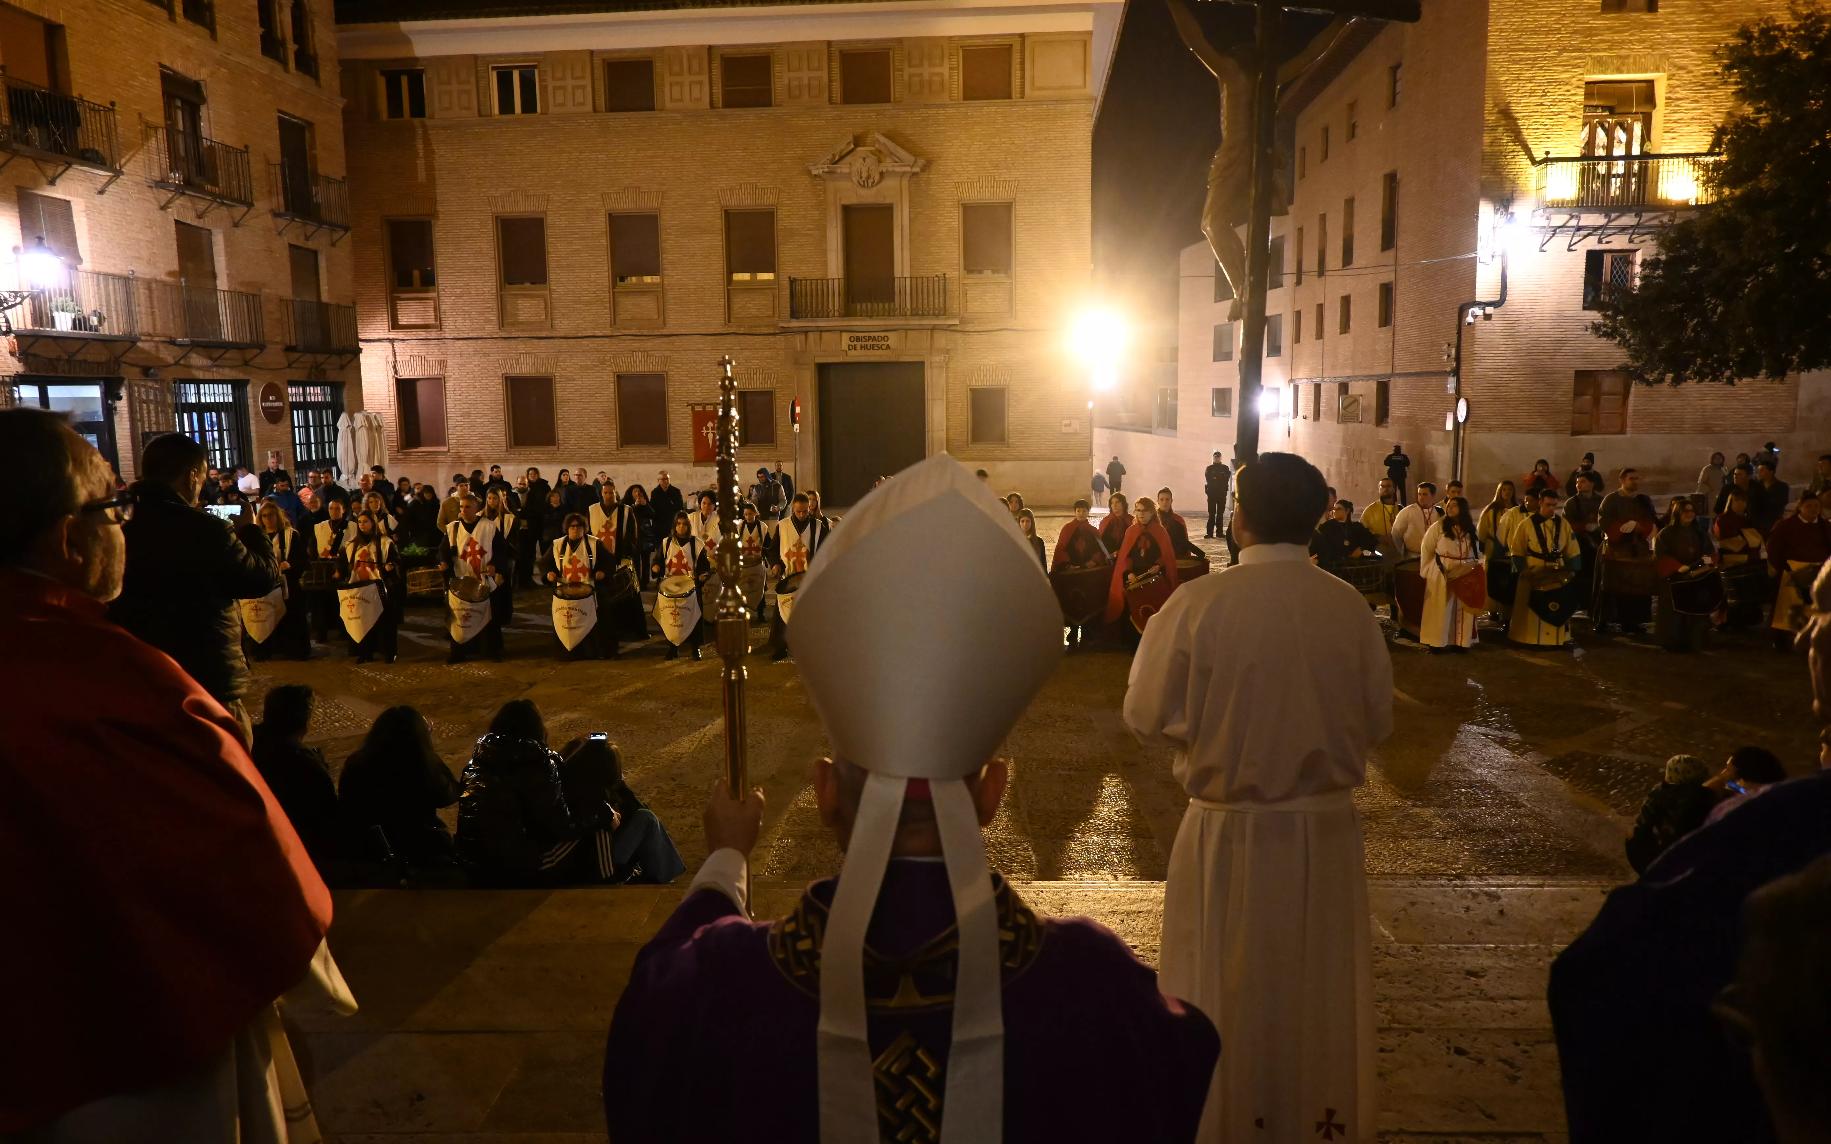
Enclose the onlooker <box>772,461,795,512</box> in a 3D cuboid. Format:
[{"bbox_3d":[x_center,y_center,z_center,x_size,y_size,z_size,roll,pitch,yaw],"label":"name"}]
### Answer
[{"bbox_3d":[-2.725,-1.404,25.000,0.480,1.770,0.320,-2,8,-5],"label":"onlooker"}]

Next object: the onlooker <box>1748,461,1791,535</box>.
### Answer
[{"bbox_3d":[11.924,-0.625,17.000,0.380,1.770,0.500,-6,10,-35],"label":"onlooker"}]

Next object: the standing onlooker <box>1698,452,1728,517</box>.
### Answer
[{"bbox_3d":[14.138,-1.183,21.600,0.500,1.680,0.380,0,8,8],"label":"standing onlooker"}]

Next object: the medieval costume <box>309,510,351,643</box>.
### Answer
[{"bbox_3d":[-6.989,0.057,14.600,0.550,1.560,0.450,-3,8,-12],"label":"medieval costume"}]

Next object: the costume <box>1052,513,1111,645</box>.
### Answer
[{"bbox_3d":[1.856,0.099,13.653,0.660,1.460,0.480,0,8,3],"label":"costume"}]

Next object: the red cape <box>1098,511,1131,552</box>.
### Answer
[{"bbox_3d":[2.410,-0.156,14.587,0.620,1.100,0.420,0,8,8],"label":"red cape"}]

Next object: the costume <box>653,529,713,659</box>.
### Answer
[{"bbox_3d":[-2.523,0.230,13.250,0.640,1.420,0.500,-1,8,-3],"label":"costume"}]

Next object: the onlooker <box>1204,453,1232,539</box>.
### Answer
[{"bbox_3d":[6.167,-1.638,24.882,0.560,1.770,0.380,0,8,8],"label":"onlooker"}]

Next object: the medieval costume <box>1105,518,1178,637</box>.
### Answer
[{"bbox_3d":[2.463,0.132,13.302,0.780,1.470,0.500,0,8,6],"label":"medieval costume"}]

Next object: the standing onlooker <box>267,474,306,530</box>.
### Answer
[{"bbox_3d":[-9.838,-0.557,19.100,0.550,1.750,0.380,-4,9,-22],"label":"standing onlooker"}]

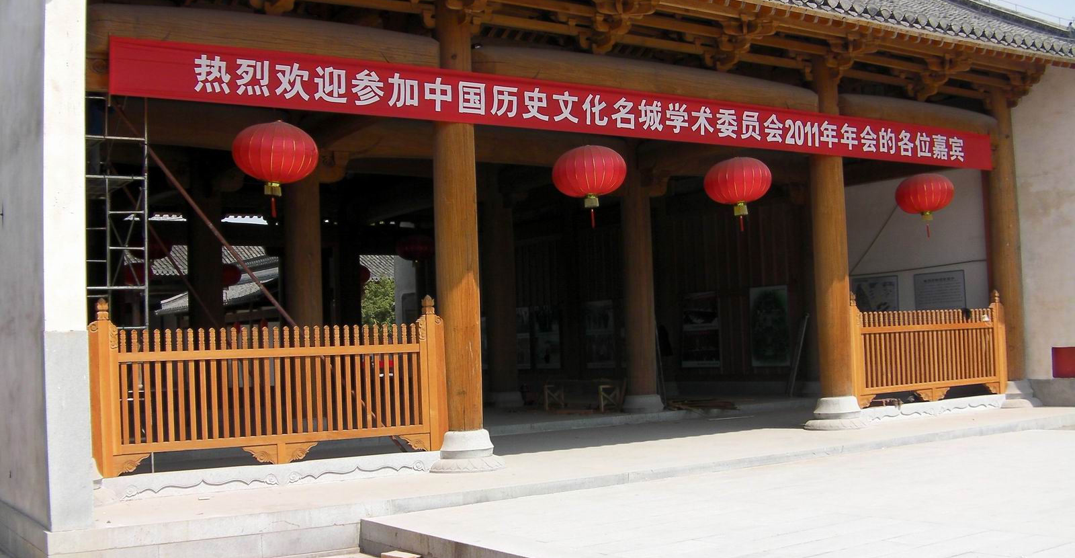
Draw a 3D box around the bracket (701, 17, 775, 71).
[{"bbox_3d":[2.477,-2.856,14.409,0.720,0.600,0.760,0,-4,-34],"label":"bracket"}]

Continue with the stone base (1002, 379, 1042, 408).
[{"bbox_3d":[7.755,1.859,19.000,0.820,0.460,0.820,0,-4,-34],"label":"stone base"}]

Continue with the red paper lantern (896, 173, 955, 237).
[{"bbox_3d":[5.912,-1.121,18.000,0.900,0.970,0.900,0,-4,-34],"label":"red paper lantern"}]

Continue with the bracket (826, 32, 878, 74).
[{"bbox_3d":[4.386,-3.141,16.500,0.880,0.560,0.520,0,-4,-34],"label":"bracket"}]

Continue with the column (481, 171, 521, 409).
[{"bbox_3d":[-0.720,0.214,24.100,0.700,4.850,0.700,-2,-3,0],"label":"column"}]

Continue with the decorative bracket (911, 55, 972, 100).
[{"bbox_3d":[5.709,-2.834,16.625,0.720,0.600,0.760,0,-4,-34],"label":"decorative bracket"}]

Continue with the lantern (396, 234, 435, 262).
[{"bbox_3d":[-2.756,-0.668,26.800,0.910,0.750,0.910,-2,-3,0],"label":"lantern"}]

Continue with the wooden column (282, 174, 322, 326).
[{"bbox_3d":[-3.339,-0.018,17.000,0.520,3.800,0.520,0,-4,-34],"label":"wooden column"}]

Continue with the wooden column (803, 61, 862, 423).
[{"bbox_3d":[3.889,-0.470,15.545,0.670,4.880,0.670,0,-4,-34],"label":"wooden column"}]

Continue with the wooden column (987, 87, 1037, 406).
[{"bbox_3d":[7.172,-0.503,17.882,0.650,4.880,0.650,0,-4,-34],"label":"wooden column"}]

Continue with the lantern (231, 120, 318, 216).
[{"bbox_3d":[-2.713,-1.146,12.200,0.900,0.980,0.900,0,-4,-34],"label":"lantern"}]

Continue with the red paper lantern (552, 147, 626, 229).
[{"bbox_3d":[0.590,-1.057,13.378,0.850,0.930,0.850,-2,-3,0],"label":"red paper lantern"}]

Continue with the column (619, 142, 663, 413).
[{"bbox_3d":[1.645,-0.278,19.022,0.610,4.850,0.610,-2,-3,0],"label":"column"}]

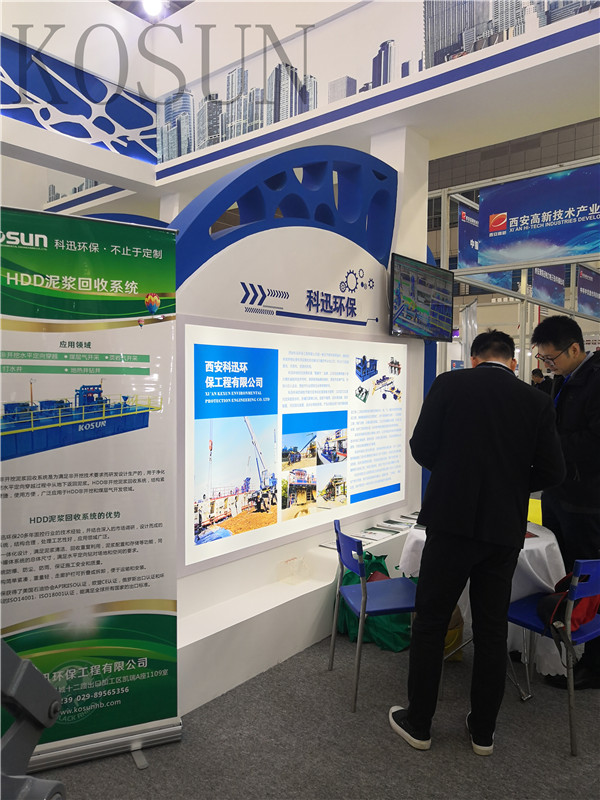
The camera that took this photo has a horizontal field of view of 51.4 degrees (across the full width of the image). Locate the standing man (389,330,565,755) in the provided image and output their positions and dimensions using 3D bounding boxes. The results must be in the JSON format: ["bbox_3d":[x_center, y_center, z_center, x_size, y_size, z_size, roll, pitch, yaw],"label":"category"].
[{"bbox_3d":[0.770,0.540,2.680,0.670,1.670,0.530,0,2,11],"label":"standing man"}]

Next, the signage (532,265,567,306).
[{"bbox_3d":[4.450,-2.200,11.110,0.030,0.940,1.830,1,2,38],"label":"signage"}]

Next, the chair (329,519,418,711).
[{"bbox_3d":[0.400,0.989,2.979,0.450,0.755,0.430,0,2,-13],"label":"chair"}]

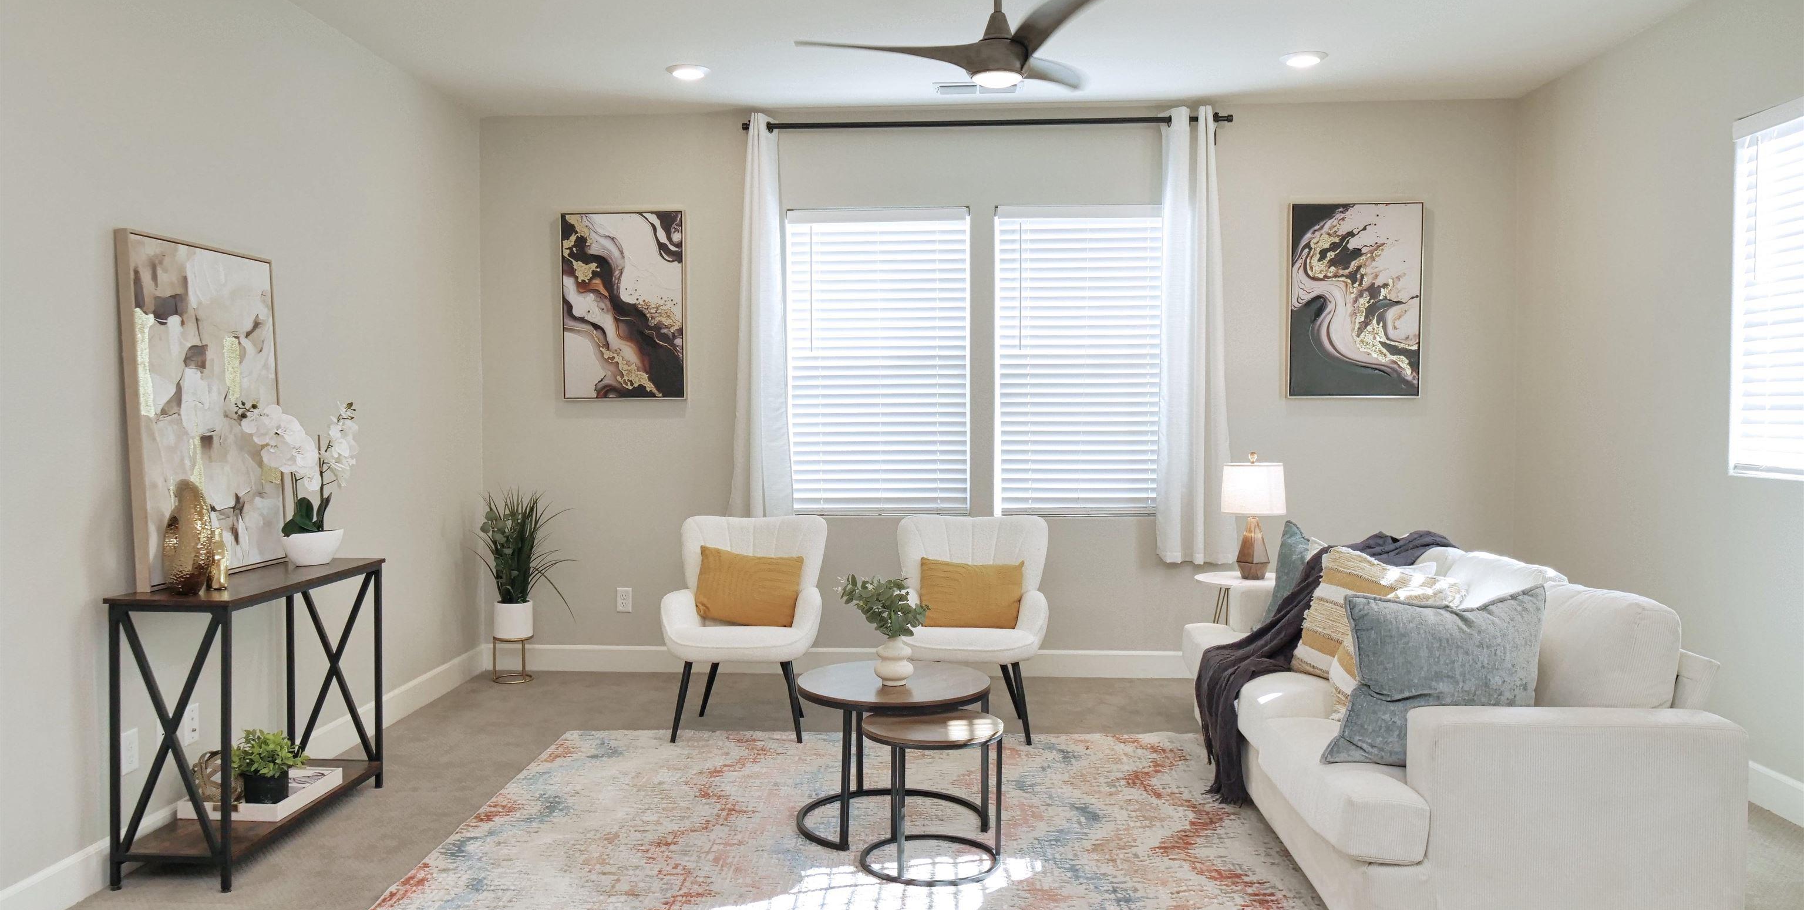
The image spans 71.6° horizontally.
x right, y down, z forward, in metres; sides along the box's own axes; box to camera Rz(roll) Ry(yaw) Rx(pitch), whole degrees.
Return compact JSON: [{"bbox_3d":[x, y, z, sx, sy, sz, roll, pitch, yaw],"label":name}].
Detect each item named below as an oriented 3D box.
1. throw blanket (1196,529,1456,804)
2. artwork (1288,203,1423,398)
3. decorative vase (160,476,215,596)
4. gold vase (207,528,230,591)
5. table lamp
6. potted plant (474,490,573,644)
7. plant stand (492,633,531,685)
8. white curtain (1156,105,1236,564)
[{"bbox_3d":[1.397,0.686,4.088,0.760,0.870,0.640,0,2,3],"label":"throw blanket"},{"bbox_3d":[2.150,-0.729,5.935,0.619,0.923,0.040,0,2,3],"label":"artwork"},{"bbox_3d":[-1.982,0.223,3.485,0.145,0.310,0.130,0,2,3],"label":"decorative vase"},{"bbox_3d":[-2.026,0.311,3.707,0.065,0.173,0.065,0,2,3],"label":"gold vase"},{"bbox_3d":[1.533,0.272,5.481,0.284,0.553,0.284,0,2,3],"label":"table lamp"},{"bbox_3d":[-1.839,0.531,6.046,0.467,0.741,0.406,0,2,3],"label":"potted plant"},{"bbox_3d":[-1.878,0.980,6.060,0.197,0.215,0.197,0,2,3],"label":"plant stand"},{"bbox_3d":[1.398,-0.556,5.907,0.375,2.150,0.120,0,2,3],"label":"white curtain"}]

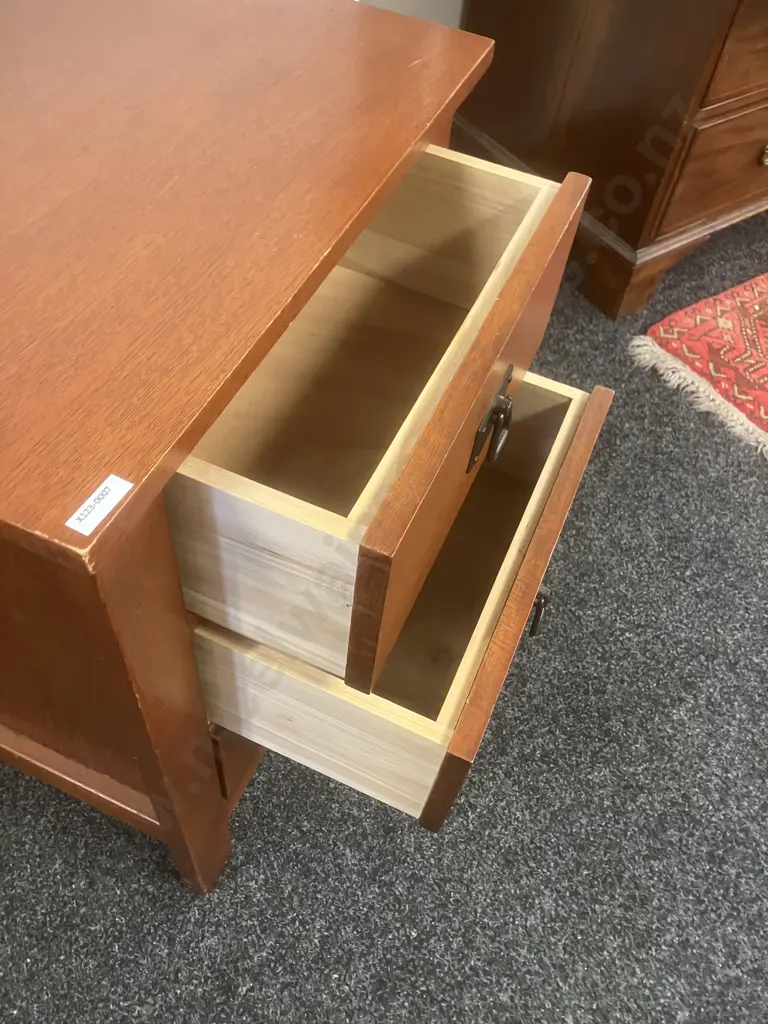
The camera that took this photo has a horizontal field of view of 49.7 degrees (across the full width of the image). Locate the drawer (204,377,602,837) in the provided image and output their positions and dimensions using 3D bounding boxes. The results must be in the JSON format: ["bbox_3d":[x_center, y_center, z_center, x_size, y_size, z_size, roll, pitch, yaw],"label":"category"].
[{"bbox_3d":[-0.040,0.009,0.760,0.370,0.166,0.384,22,55,10],"label":"drawer"}]

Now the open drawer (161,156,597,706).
[{"bbox_3d":[-0.095,-0.135,0.618,0.370,0.164,0.384,22,55,10],"label":"open drawer"}]

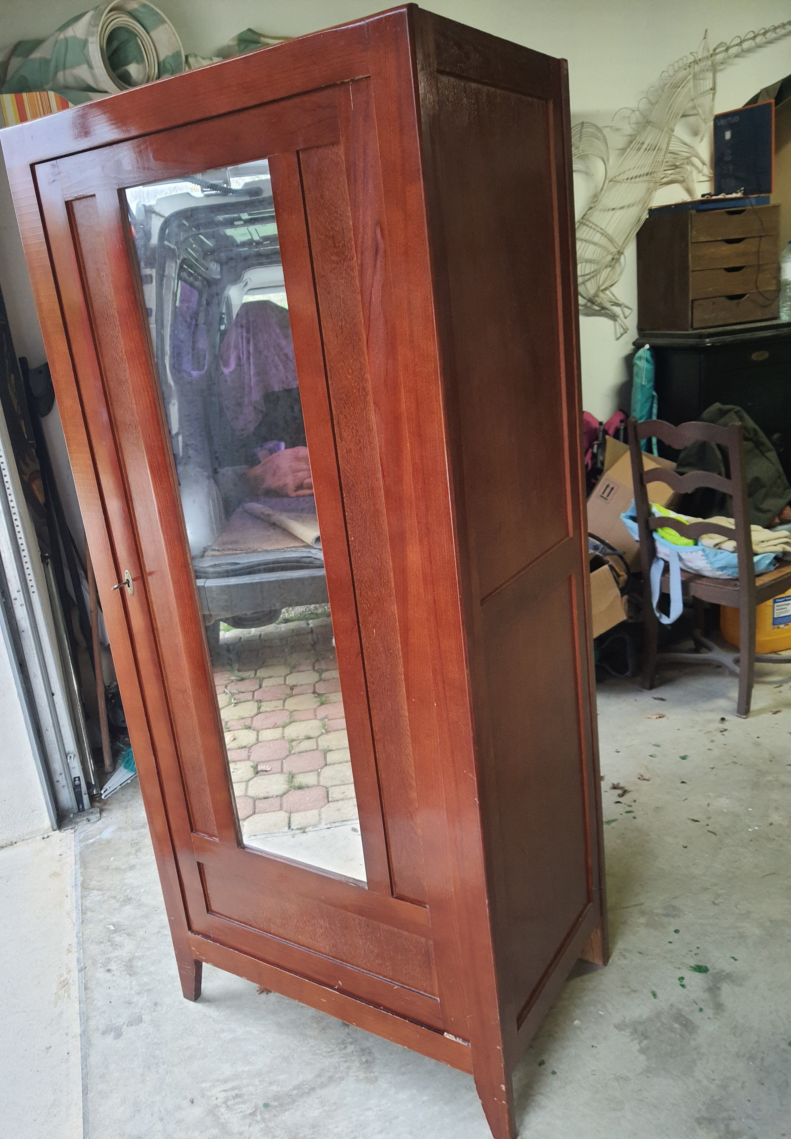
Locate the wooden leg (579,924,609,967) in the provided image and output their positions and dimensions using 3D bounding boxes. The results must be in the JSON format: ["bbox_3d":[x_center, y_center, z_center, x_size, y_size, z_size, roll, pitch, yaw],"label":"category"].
[{"bbox_3d":[0.436,0.825,1.922,0.070,0.136,0.028,5,20,33],"label":"wooden leg"}]

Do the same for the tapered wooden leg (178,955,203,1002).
[{"bbox_3d":[-0.455,0.916,1.943,0.058,0.135,0.034,5,20,33],"label":"tapered wooden leg"}]

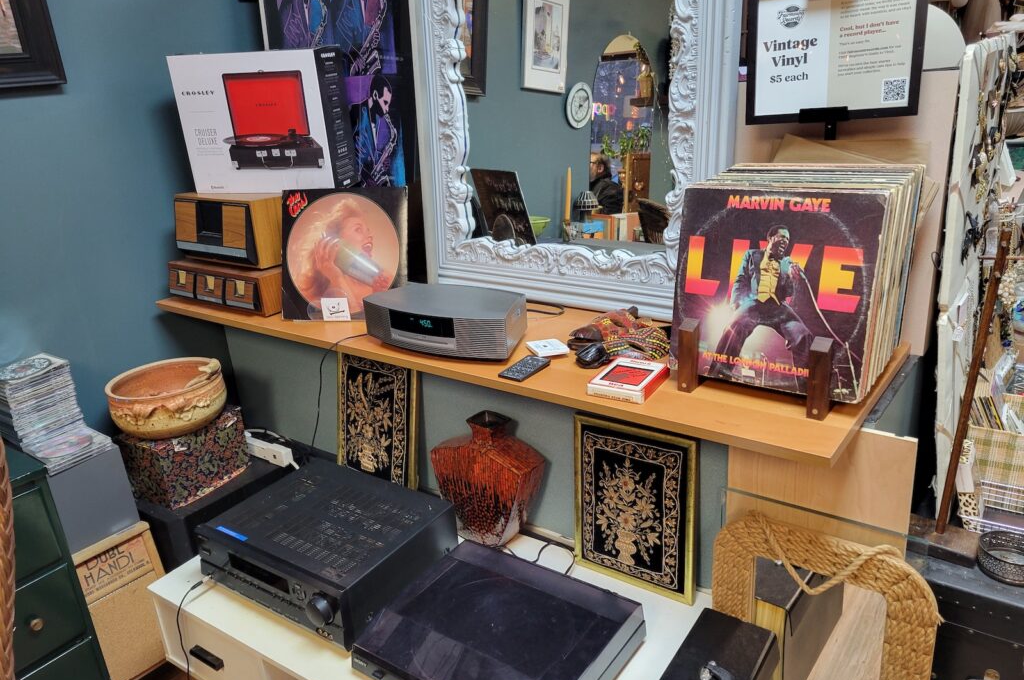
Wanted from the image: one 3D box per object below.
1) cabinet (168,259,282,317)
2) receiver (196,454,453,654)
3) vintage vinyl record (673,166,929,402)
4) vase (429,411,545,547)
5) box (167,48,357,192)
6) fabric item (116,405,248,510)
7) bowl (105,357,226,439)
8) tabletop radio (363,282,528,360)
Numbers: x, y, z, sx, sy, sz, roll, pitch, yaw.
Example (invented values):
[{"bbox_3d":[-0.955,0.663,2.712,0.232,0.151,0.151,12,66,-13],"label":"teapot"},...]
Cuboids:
[{"bbox_3d":[-0.712,-0.167,2.077,0.385,0.102,0.235,9,24,33],"label":"cabinet"},{"bbox_3d":[-0.391,0.436,1.627,0.435,0.139,0.335,10,24,33],"label":"receiver"},{"bbox_3d":[0.509,-0.130,1.368,0.318,0.318,0.385,11,24,35],"label":"vintage vinyl record"},{"bbox_3d":[-0.053,0.301,1.709,0.242,0.294,0.088,9,23,32],"label":"vase"},{"bbox_3d":[-0.635,-0.561,1.990,0.424,0.342,0.123,3,21,18],"label":"box"},{"bbox_3d":[-0.795,0.275,1.871,0.142,0.158,0.235,8,23,29],"label":"fabric item"},{"bbox_3d":[-0.812,0.144,1.833,0.262,0.118,0.262,-3,20,1],"label":"bowl"},{"bbox_3d":[-0.124,-0.042,1.618,0.360,0.104,0.200,9,23,31],"label":"tabletop radio"}]

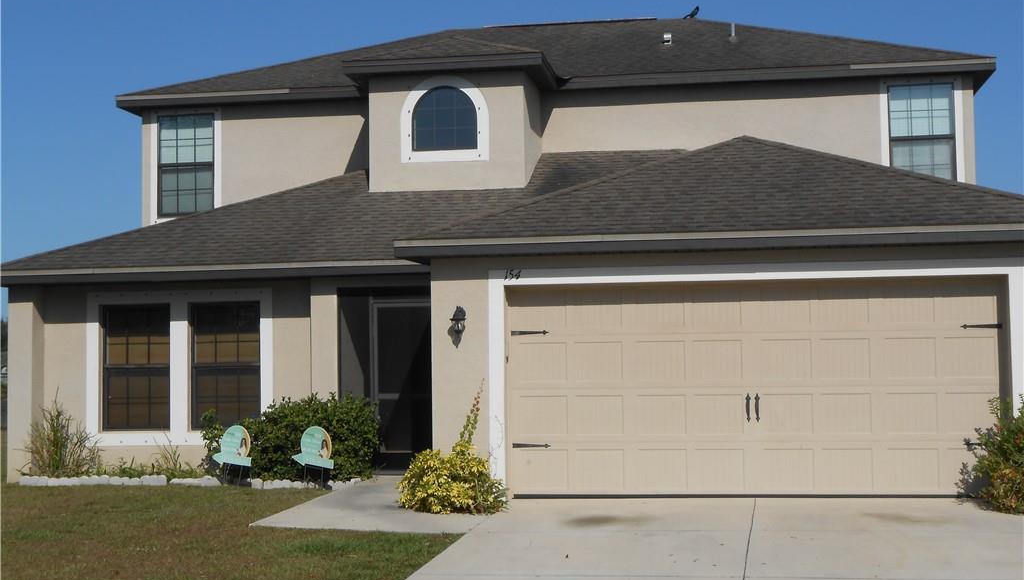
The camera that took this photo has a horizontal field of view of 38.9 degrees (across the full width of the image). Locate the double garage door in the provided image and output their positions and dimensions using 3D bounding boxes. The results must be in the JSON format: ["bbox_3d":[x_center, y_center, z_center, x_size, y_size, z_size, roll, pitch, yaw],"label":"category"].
[{"bbox_3d":[2.335,0.979,14.279,4.860,2.120,0.100,-1,-3,9],"label":"double garage door"}]

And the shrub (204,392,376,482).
[{"bbox_3d":[-2.574,1.735,16.855,2.000,1.020,1.050,-1,-3,9],"label":"shrub"}]

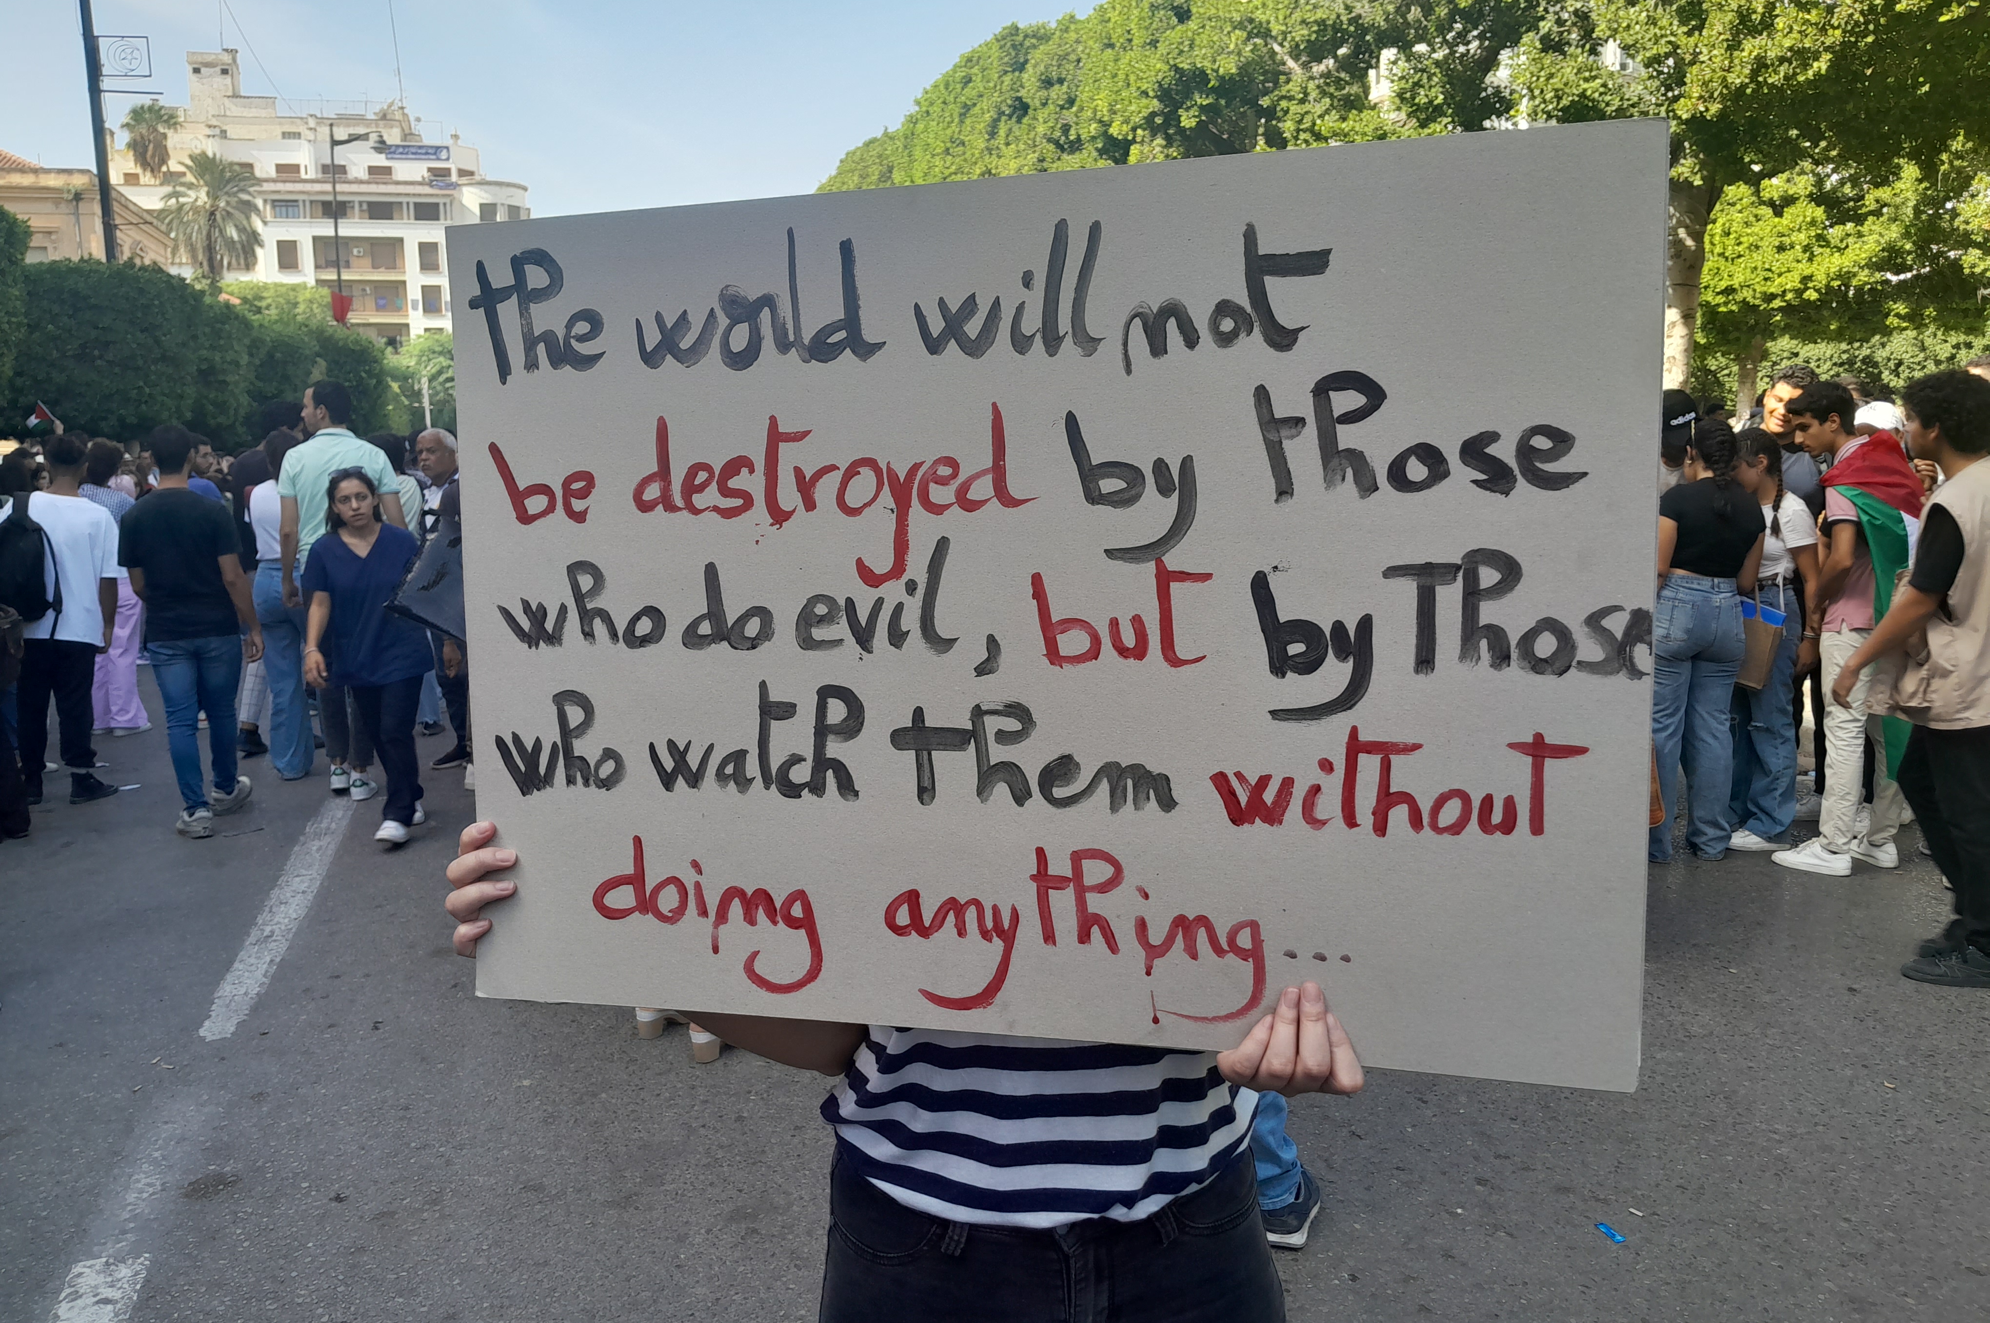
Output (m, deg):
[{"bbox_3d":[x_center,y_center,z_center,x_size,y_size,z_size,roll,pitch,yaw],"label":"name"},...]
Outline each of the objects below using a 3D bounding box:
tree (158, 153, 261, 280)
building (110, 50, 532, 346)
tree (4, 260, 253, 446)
[{"bbox_3d":[-35.637,-15.633,68.676,4.800,15.000,4.800,-3,9,-18],"label":"tree"},{"bbox_3d":[-52.000,-30.600,120.000,27.000,30.500,18.000,-3,9,-13],"label":"building"},{"bbox_3d":[-17.000,-5.000,29.500,4.000,5.000,5.000,-3,9,-18],"label":"tree"}]

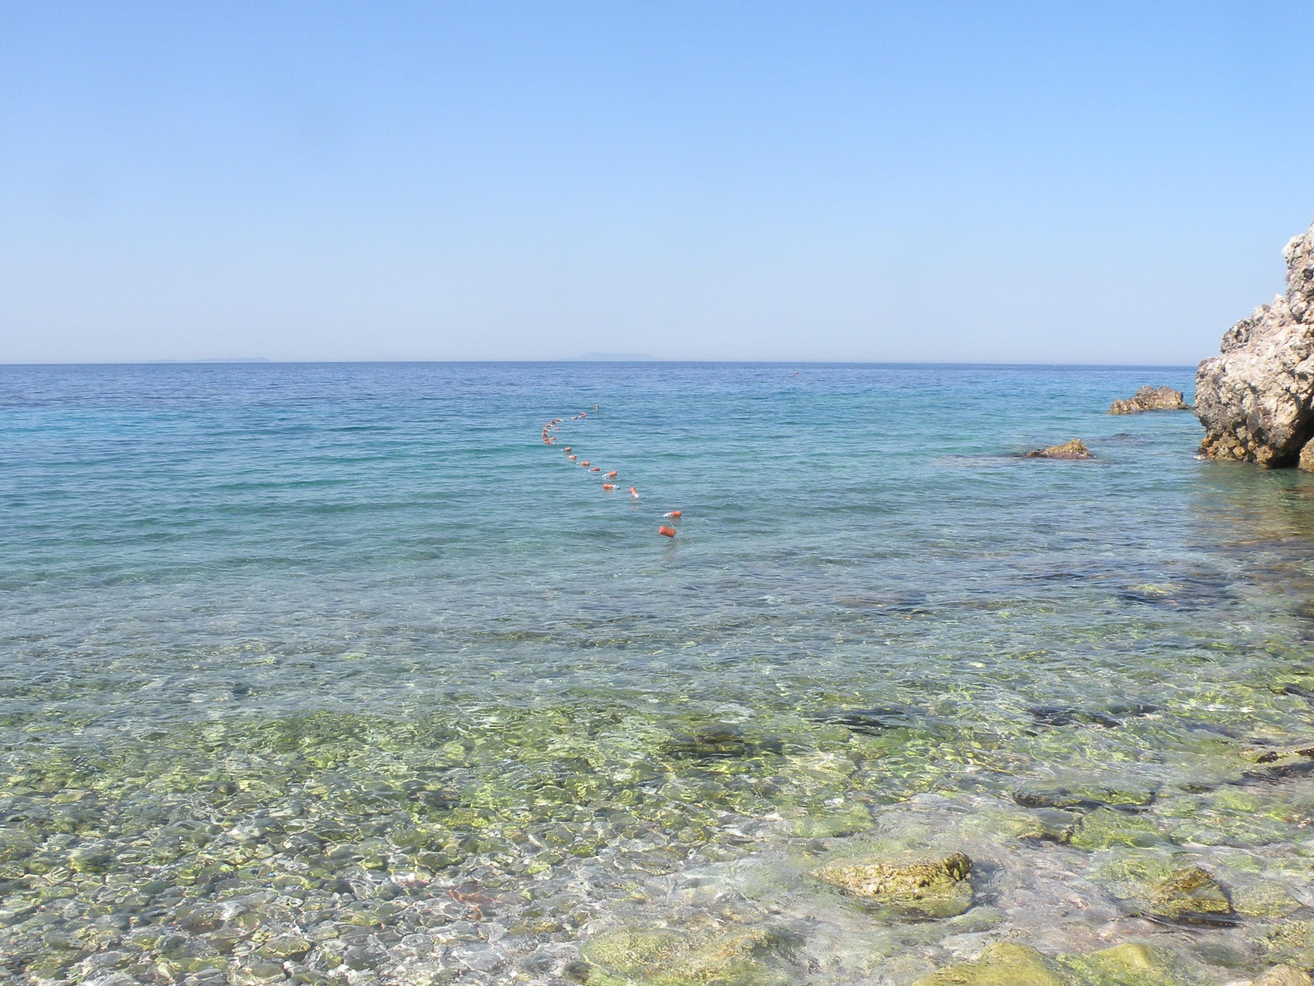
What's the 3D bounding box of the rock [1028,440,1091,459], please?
[{"bbox_3d":[7.169,-0.790,18.165,1.020,0.330,0.700,0,7,0],"label":"rock"}]

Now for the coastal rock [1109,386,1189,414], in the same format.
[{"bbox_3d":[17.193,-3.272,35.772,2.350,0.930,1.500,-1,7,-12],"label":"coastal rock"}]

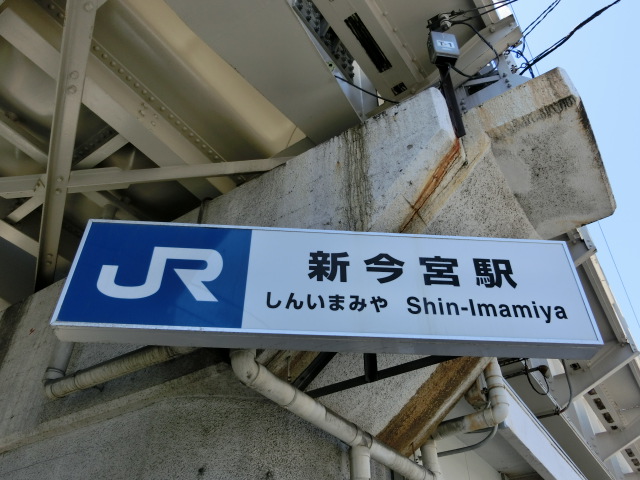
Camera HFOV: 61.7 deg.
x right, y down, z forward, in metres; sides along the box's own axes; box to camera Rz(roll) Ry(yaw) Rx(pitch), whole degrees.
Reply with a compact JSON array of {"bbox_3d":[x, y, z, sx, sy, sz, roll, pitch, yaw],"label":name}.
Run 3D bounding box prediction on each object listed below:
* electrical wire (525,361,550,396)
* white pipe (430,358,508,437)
[{"bbox_3d":[2.332,1.491,5.750,0.270,0.370,0.070,-30,-48,31],"label":"electrical wire"},{"bbox_3d":[1.478,1.590,5.410,0.837,0.694,0.165,-30,-48,31],"label":"white pipe"}]

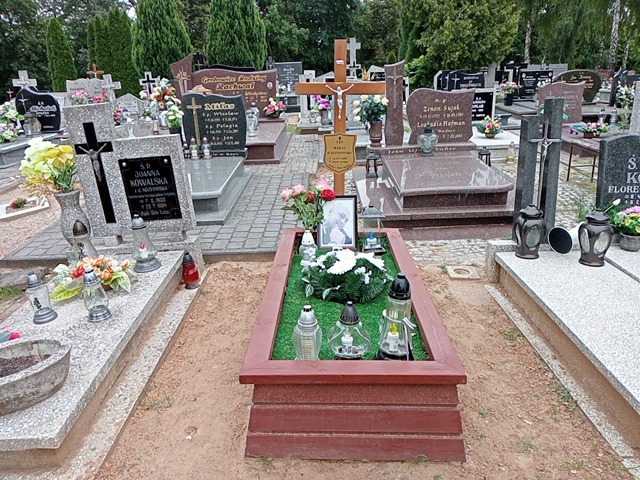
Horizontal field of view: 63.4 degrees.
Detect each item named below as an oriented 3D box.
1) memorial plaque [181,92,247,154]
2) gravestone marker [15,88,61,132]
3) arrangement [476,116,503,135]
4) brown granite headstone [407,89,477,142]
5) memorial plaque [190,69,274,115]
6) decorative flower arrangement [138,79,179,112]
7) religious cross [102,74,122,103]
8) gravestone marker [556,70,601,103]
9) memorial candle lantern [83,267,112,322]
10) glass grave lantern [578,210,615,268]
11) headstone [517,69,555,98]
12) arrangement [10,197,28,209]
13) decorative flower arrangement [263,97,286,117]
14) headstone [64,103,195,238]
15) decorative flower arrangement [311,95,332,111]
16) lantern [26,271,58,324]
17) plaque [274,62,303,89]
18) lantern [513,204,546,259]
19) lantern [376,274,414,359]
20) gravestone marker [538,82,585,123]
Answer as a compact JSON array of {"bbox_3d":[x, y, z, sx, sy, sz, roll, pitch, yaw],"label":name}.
[{"bbox_3d":[-1.131,-1.234,5.500,0.700,0.660,0.130,-1,17,0],"label":"memorial plaque"},{"bbox_3d":[-3.983,-1.840,7.300,0.600,0.630,0.130,-1,17,0],"label":"gravestone marker"},{"bbox_3d":[2.988,-1.986,9.100,0.470,0.380,0.400,-1,18,0],"label":"arrangement"},{"bbox_3d":[1.531,-1.575,6.601,0.868,0.686,0.090,-3,18,1],"label":"brown granite headstone"},{"bbox_3d":[-1.688,-2.858,10.100,1.660,0.920,0.140,-1,18,2],"label":"memorial plaque"},{"bbox_3d":[-2.534,-2.305,8.200,0.600,0.500,0.480,-1,18,0],"label":"decorative flower arrangement"},{"bbox_3d":[-4.321,-3.059,10.880,0.430,0.783,0.110,-6,18,1],"label":"religious cross"},{"bbox_3d":[5.422,-3.176,10.794,0.958,0.693,0.100,-3,18,0],"label":"gravestone marker"},{"bbox_3d":[-1.228,0.289,2.812,0.130,0.285,0.130,-6,20,0],"label":"memorial candle lantern"},{"bbox_3d":[1.865,-0.026,3.491,0.210,0.370,0.210,-1,18,0],"label":"glass grave lantern"},{"bbox_3d":[4.256,-3.070,10.200,0.670,0.530,0.130,-1,17,0],"label":"headstone"},{"bbox_3d":[-3.425,-0.422,5.900,0.190,0.120,0.150,-1,18,0],"label":"arrangement"},{"bbox_3d":[-0.722,-2.140,8.300,0.380,0.360,0.340,-1,17,0],"label":"decorative flower arrangement"},{"bbox_3d":[-1.423,-0.536,3.968,0.820,0.987,0.090,-5,18,1],"label":"headstone"},{"bbox_3d":[0.027,-2.429,9.200,0.380,0.310,0.330,-1,17,0],"label":"decorative flower arrangement"},{"bbox_3d":[-1.535,0.306,2.827,0.137,0.273,0.137,-7,18,1],"label":"lantern"},{"bbox_3d":[-0.871,-4.375,14.072,0.760,0.837,0.100,-3,18,0],"label":"plaque"},{"bbox_3d":[1.368,-0.056,3.380,0.200,0.330,0.200,-1,17,0],"label":"lantern"},{"bbox_3d":[0.338,0.330,2.270,0.170,0.390,0.170,-1,18,0],"label":"lantern"},{"bbox_3d":[3.599,-2.038,7.700,0.660,0.610,0.130,-1,17,0],"label":"gravestone marker"}]

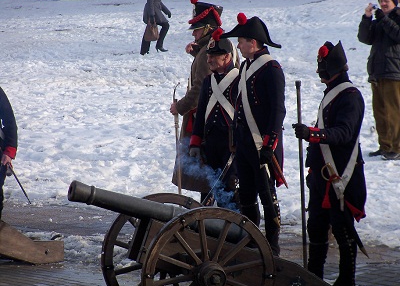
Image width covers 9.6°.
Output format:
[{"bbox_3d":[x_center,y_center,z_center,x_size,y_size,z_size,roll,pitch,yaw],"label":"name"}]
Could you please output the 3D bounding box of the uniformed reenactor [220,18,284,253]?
[{"bbox_3d":[0.445,-0.075,18.600,0.480,1.880,0.560,-3,6,-32],"label":"uniformed reenactor"}]

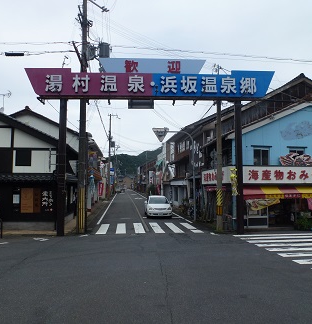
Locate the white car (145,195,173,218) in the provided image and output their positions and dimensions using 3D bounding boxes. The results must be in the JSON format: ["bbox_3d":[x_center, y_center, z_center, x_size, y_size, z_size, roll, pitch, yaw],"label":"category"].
[{"bbox_3d":[0.091,3.161,21.937,1.700,1.470,4.450,0,-4,-4],"label":"white car"}]

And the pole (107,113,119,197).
[{"bbox_3d":[-6.328,-0.809,43.525,1.629,12.658,0.600,0,-4,-6],"label":"pole"}]

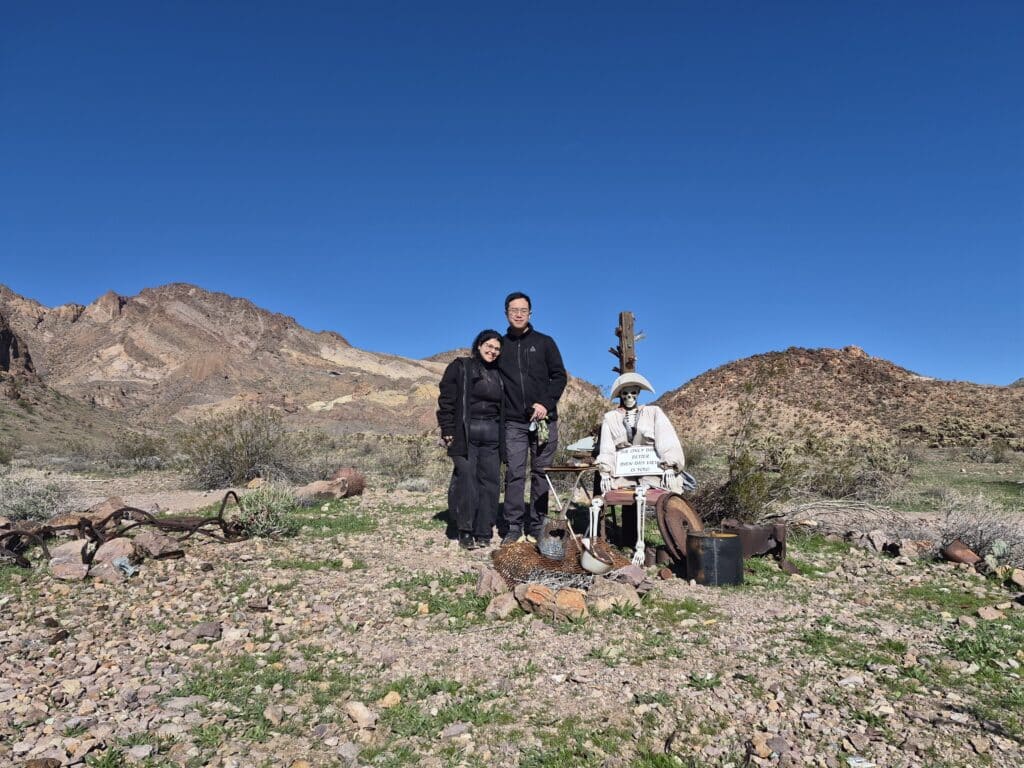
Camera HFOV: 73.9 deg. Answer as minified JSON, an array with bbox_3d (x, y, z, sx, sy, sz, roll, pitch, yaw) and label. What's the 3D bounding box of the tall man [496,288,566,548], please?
[{"bbox_3d":[0.136,0.244,4.750,0.520,1.780,0.350,-1,-4,7],"label":"tall man"}]

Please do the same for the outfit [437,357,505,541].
[{"bbox_3d":[-0.288,0.447,4.720,0.460,1.260,0.330,1,-4,-9],"label":"outfit"}]

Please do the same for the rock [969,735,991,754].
[{"bbox_3d":[1.251,0.964,1.820,0.058,0.042,0.050,-4,-5,34],"label":"rock"}]

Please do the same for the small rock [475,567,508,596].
[{"bbox_3d":[-0.101,0.972,3.350,0.160,0.120,0.130,0,-4,-2],"label":"small rock"}]

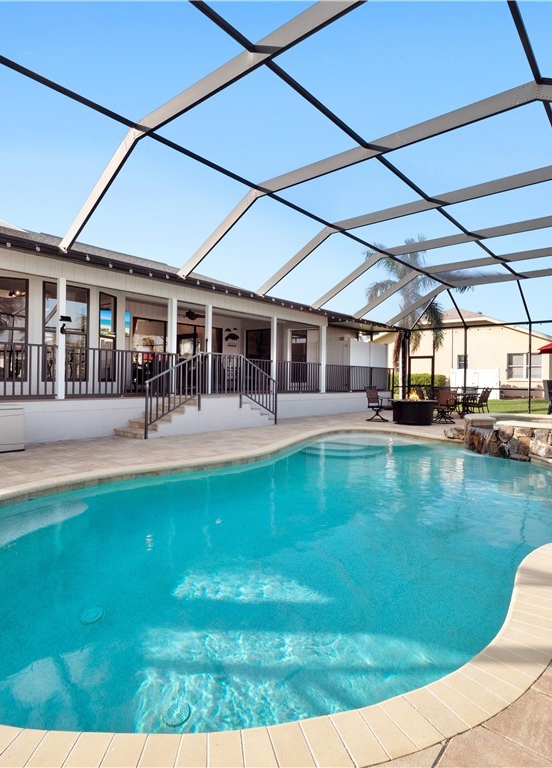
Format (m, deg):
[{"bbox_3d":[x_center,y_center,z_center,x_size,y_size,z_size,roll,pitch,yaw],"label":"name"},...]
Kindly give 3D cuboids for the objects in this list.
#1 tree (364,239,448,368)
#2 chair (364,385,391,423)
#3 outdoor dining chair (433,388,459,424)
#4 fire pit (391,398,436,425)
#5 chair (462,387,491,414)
[{"bbox_3d":[6.516,-3.021,20.236,4.500,8.000,4.500,2,1,42],"label":"tree"},{"bbox_3d":[2.934,0.557,11.859,0.700,0.990,0.620,2,1,43],"label":"chair"},{"bbox_3d":[4.865,0.610,11.907,0.700,0.950,0.620,0,1,-29],"label":"outdoor dining chair"},{"bbox_3d":[3.821,0.768,11.485,1.280,0.610,1.280,2,1,42],"label":"fire pit"},{"bbox_3d":[7.411,0.598,15.092,0.700,0.960,0.620,2,1,37],"label":"chair"}]

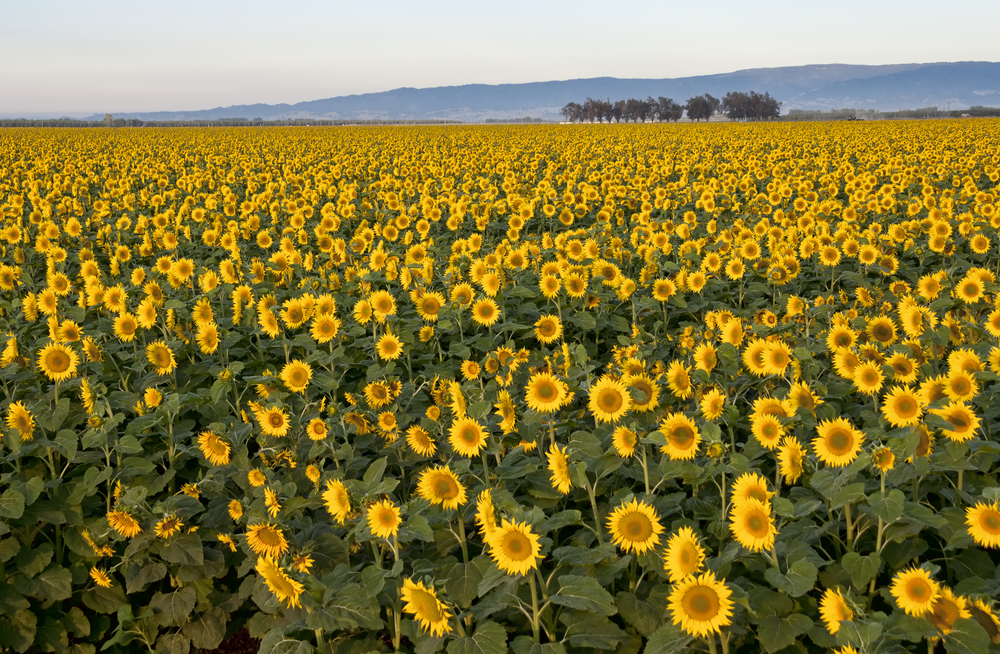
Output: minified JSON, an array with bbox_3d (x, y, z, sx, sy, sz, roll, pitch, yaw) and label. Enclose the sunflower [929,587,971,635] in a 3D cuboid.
[{"bbox_3d":[1.560,1.000,6.100,0.190,0.190,0.070,2,12,21],"label":"sunflower"}]

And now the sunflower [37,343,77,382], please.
[{"bbox_3d":[-2.532,0.197,10.000,0.238,0.235,0.065,-2,1,-10],"label":"sunflower"}]

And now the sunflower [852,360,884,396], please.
[{"bbox_3d":[2.277,0.312,10.800,0.205,0.215,0.070,3,1,22],"label":"sunflower"}]

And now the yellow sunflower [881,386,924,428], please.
[{"bbox_3d":[2.073,0.409,9.000,0.217,0.221,0.080,2,3,21],"label":"yellow sunflower"}]

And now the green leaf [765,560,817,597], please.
[{"bbox_3d":[1.080,0.932,6.500,0.190,0.130,0.130,0,7,6],"label":"green leaf"}]

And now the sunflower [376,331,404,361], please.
[{"bbox_3d":[-0.752,0.134,12.000,0.195,0.195,0.060,0,2,-1],"label":"sunflower"}]

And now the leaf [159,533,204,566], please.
[{"bbox_3d":[-1.658,1.159,9.100,0.235,0.080,0.200,-2,45,-11],"label":"leaf"}]

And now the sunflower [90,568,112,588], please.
[{"bbox_3d":[-1.733,1.089,7.600,0.100,0.095,0.040,4,26,32],"label":"sunflower"}]

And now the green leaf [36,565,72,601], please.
[{"bbox_3d":[-2.151,1.233,8.400,0.190,0.200,0.060,-1,-36,-8],"label":"green leaf"}]

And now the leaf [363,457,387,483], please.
[{"bbox_3d":[-0.575,0.657,8.000,0.100,0.115,0.060,2,7,17],"label":"leaf"}]

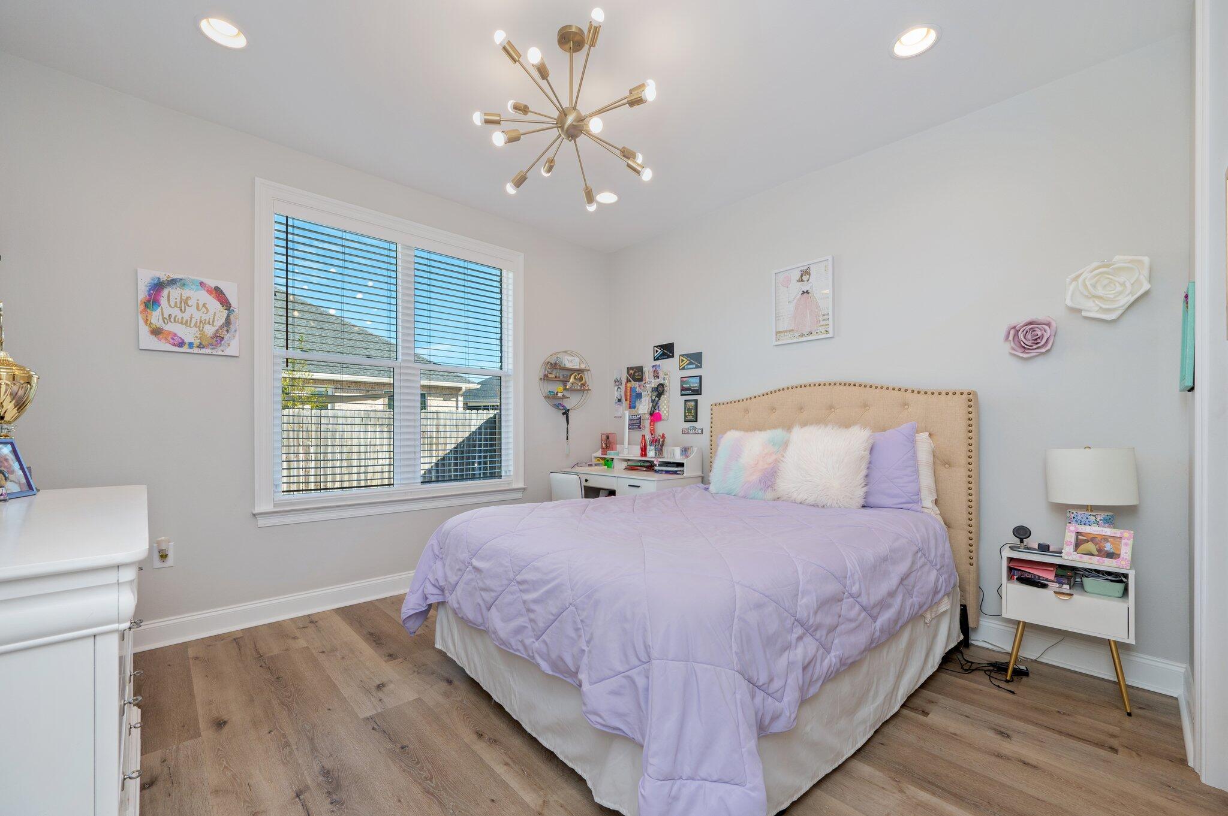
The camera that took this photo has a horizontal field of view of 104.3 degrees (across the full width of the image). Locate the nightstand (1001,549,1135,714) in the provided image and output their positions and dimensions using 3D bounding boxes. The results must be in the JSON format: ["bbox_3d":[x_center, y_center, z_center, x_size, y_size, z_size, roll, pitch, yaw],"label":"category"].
[{"bbox_3d":[1.972,0.922,2.080,0.330,0.565,0.400,1,-2,-45],"label":"nightstand"}]

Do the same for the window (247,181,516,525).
[{"bbox_3d":[-1.345,-0.286,3.205,1.720,1.940,0.120,1,-2,-43],"label":"window"}]

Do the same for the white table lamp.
[{"bbox_3d":[2.003,0.386,1.998,0.270,0.450,0.270,1,-2,-43],"label":"white table lamp"}]

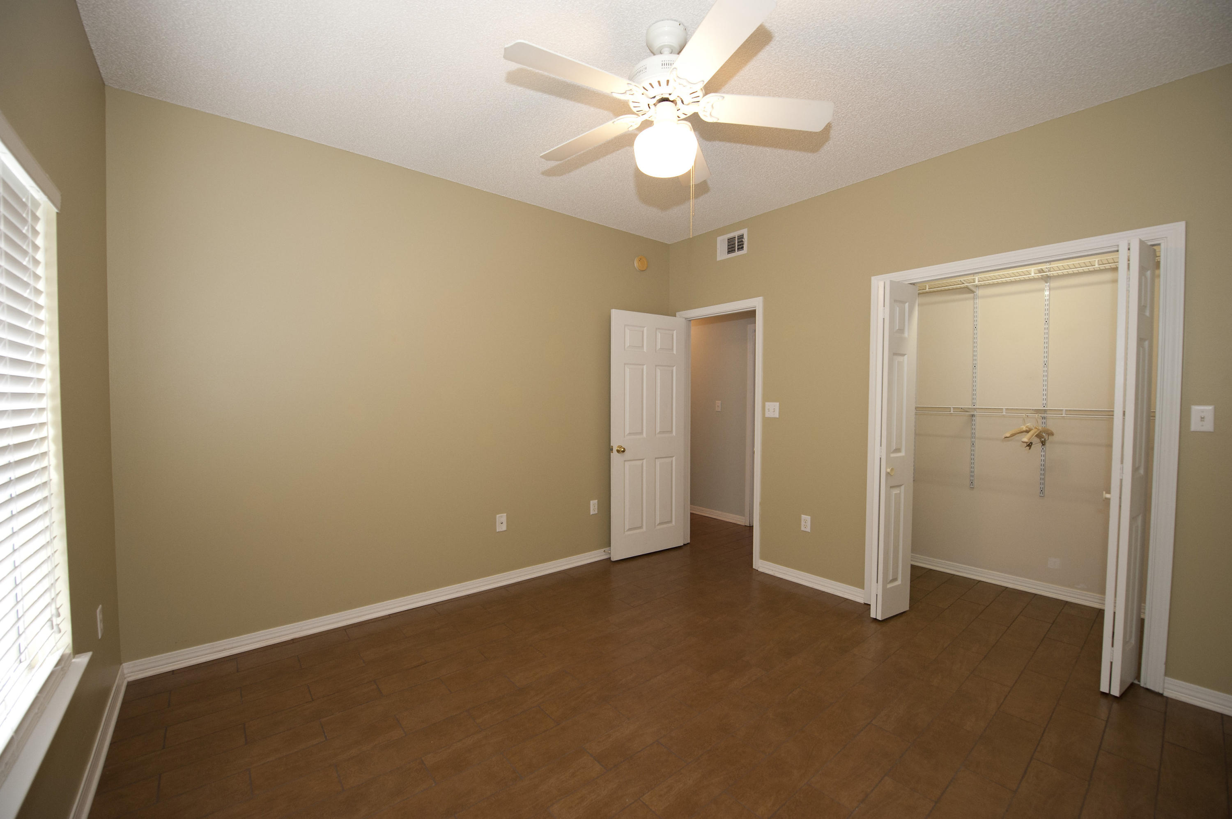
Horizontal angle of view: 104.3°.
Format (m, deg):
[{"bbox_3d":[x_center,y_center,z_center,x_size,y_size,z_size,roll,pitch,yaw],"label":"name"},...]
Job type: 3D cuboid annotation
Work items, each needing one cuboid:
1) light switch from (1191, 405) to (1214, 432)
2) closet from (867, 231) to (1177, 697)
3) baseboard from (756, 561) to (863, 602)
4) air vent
[{"bbox_3d":[2.517,0.040,2.054,0.013,0.112,0.066,-1,2,-39],"label":"light switch"},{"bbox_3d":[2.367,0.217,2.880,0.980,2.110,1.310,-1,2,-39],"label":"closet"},{"bbox_3d":[1.389,1.240,3.483,0.018,0.085,0.805,-1,2,-39],"label":"baseboard"},{"bbox_3d":[0.954,-1.361,3.957,0.022,0.198,0.302,-1,2,-39],"label":"air vent"}]

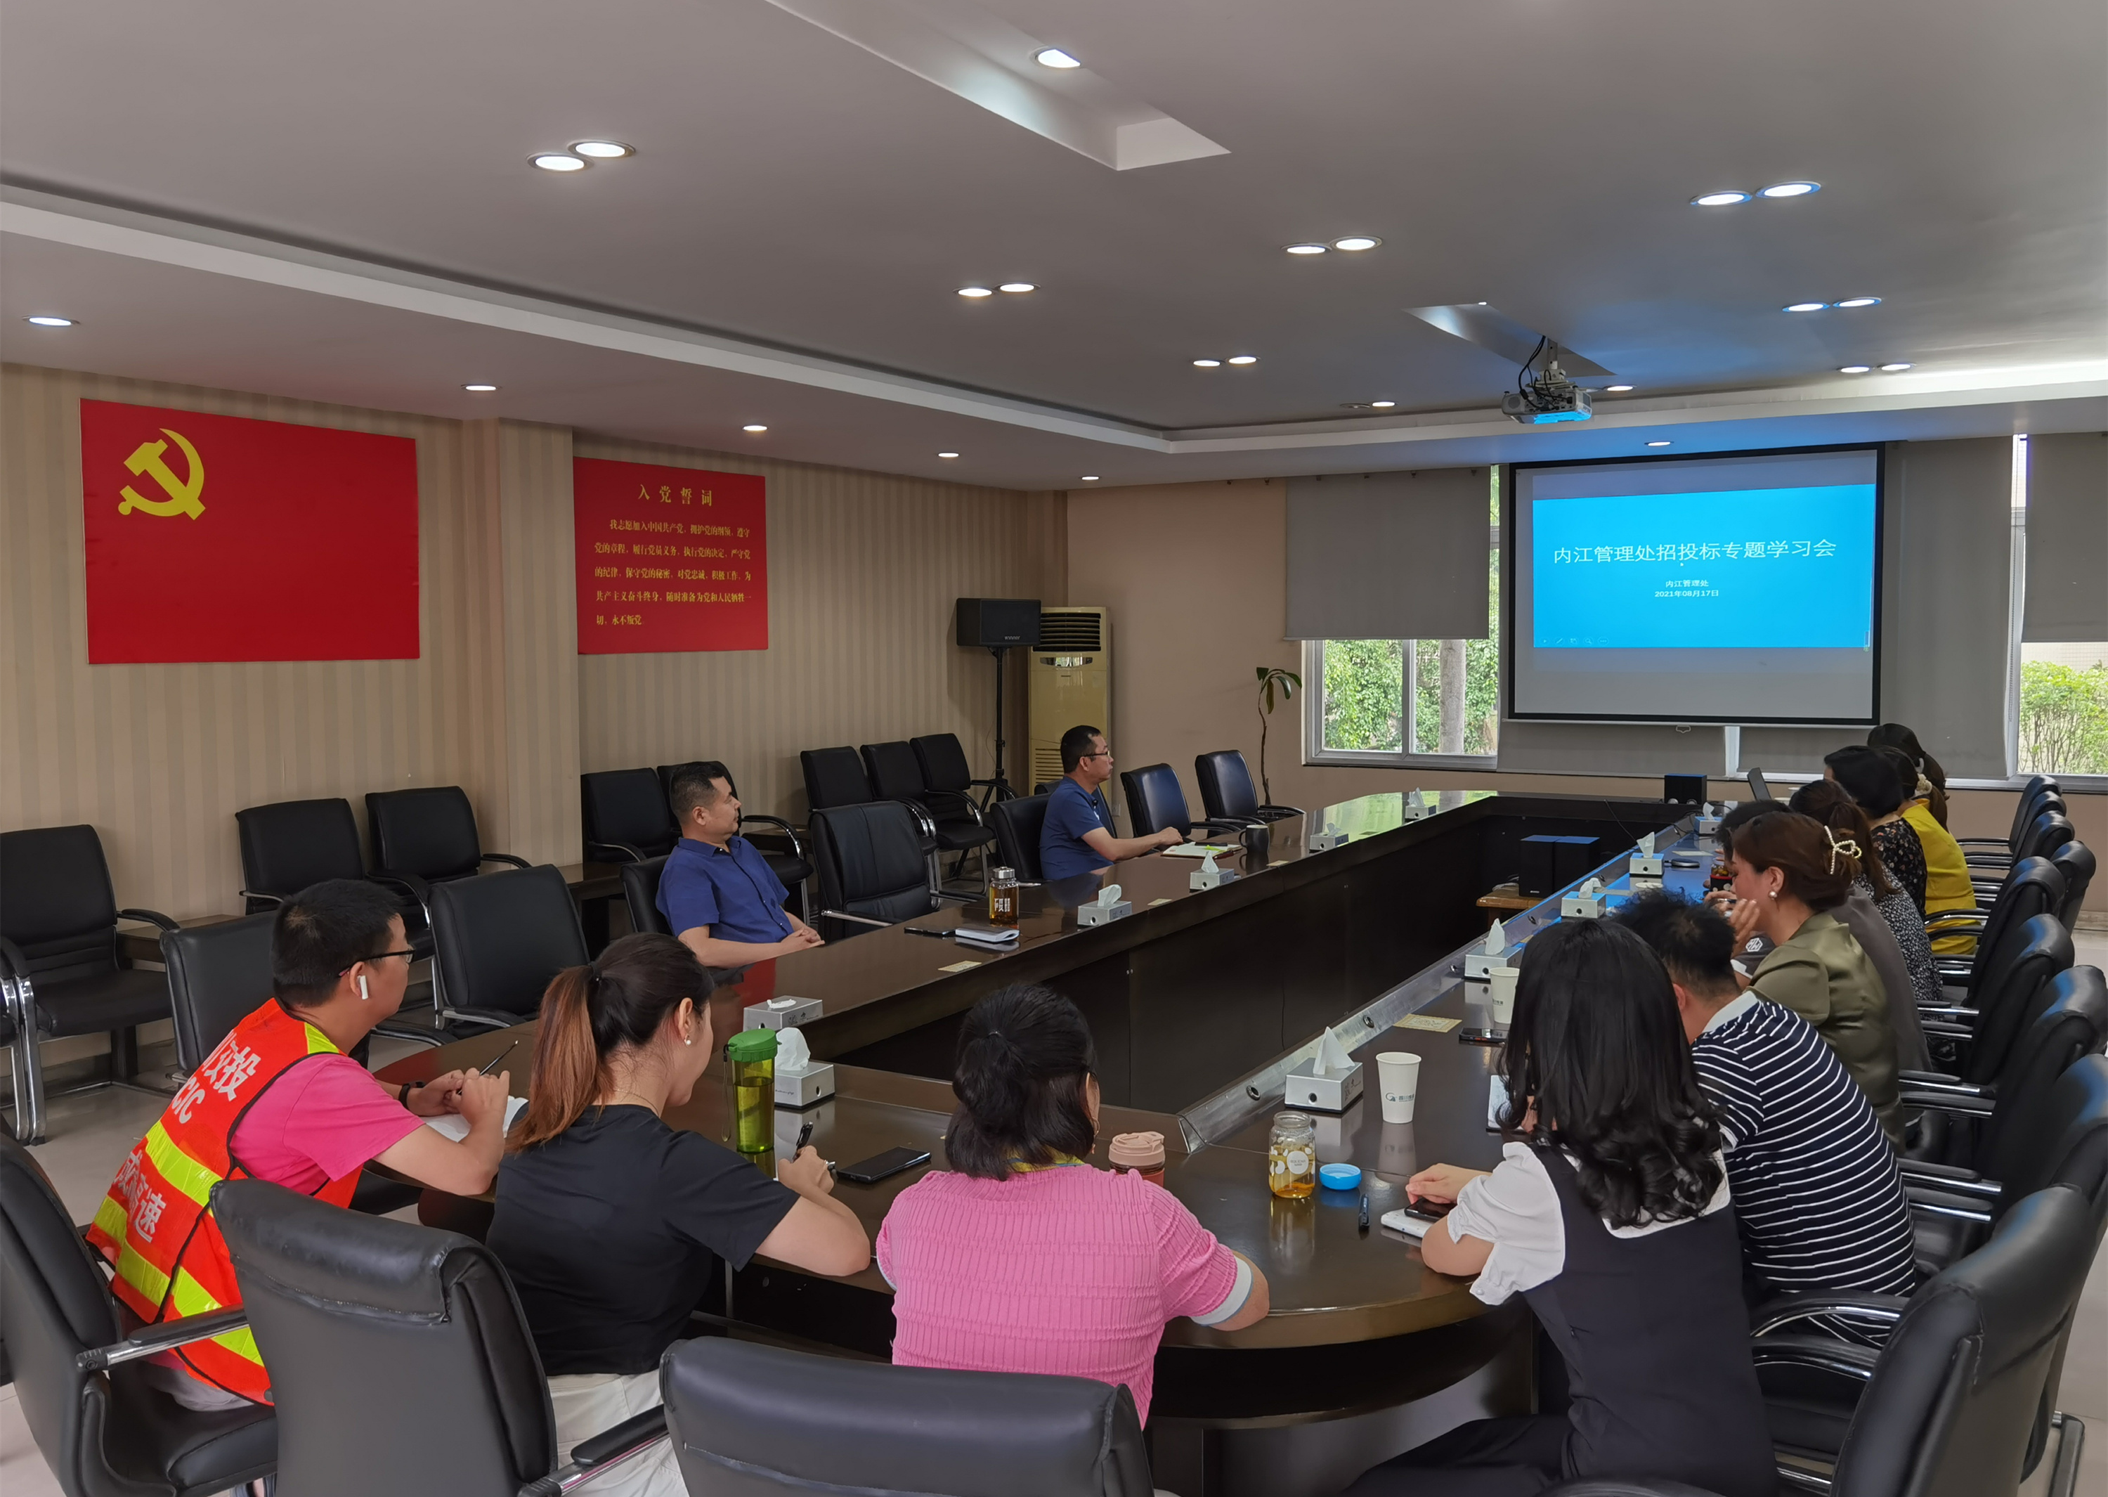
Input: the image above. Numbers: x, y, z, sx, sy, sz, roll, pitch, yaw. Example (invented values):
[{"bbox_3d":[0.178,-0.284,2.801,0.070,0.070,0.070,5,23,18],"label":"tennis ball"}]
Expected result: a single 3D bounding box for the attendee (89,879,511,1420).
[{"bbox_3d":[-1.179,0.836,2.707,0.760,1.245,0.560,-4,6,-42],"label":"attendee"}]

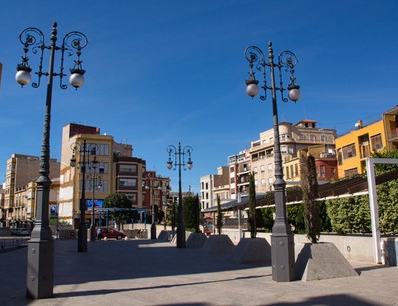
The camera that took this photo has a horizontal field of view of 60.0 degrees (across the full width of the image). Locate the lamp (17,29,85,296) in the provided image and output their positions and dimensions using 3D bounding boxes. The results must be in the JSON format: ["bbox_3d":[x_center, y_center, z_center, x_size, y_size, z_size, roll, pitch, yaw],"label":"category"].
[{"bbox_3d":[-4.171,-0.168,9.464,1.930,7.570,0.680,2,-12,-14],"label":"lamp"}]

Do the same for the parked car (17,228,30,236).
[{"bbox_3d":[-32.279,14.551,63.565,1.770,1.440,4.200,7,-14,-36],"label":"parked car"}]

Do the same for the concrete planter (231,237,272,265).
[{"bbox_3d":[2.460,4.314,15.402,1.789,0.912,1.806,1,-12,-13],"label":"concrete planter"}]

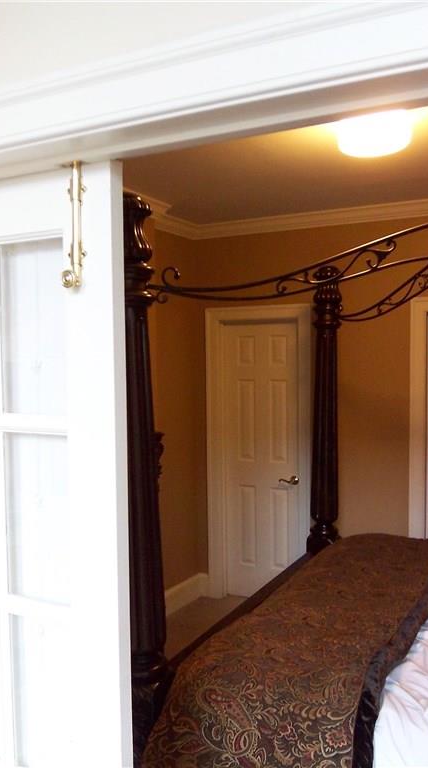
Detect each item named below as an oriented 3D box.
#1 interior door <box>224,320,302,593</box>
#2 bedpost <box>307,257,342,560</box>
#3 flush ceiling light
[{"bbox_3d":[0.356,0.572,4.879,0.610,2.030,0.040,1,2,28],"label":"interior door"},{"bbox_3d":[0.657,0.467,3.969,0.190,2.300,0.190,1,2,28],"label":"bedpost"},{"bbox_3d":[0.671,-1.030,2.809,0.310,0.120,0.310,0,2,0],"label":"flush ceiling light"}]

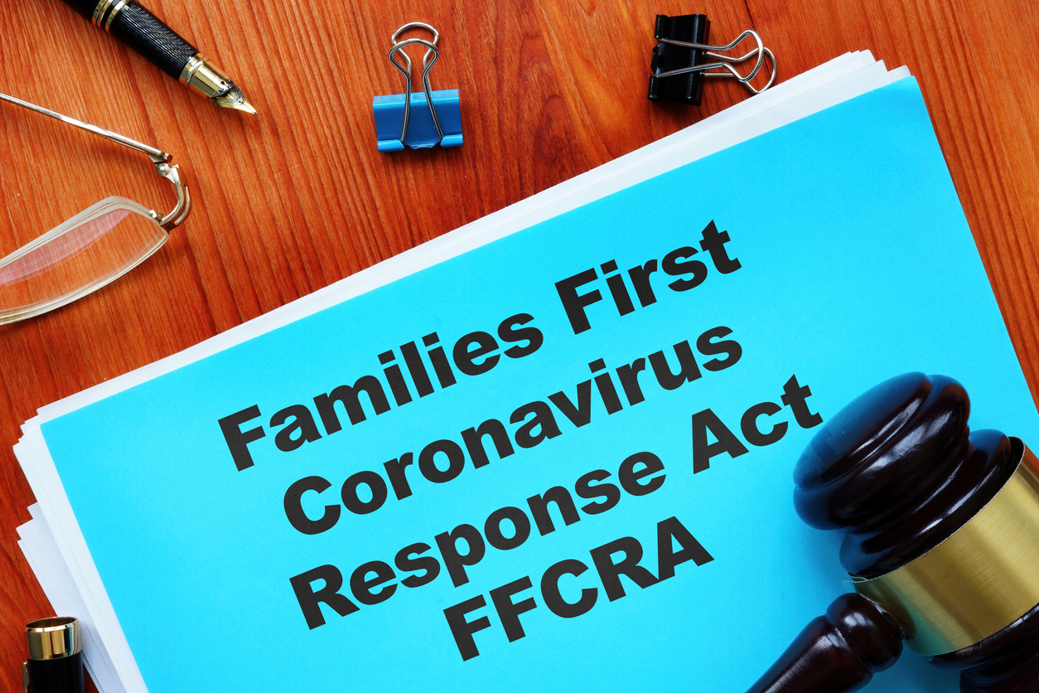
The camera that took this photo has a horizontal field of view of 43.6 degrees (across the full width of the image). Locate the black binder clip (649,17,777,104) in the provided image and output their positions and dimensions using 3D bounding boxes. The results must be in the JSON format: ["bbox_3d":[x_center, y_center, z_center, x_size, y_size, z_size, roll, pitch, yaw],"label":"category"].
[{"bbox_3d":[0.045,-0.064,0.287,0.030,0.021,0.019,5,92,-2],"label":"black binder clip"}]

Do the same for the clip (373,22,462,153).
[{"bbox_3d":[-0.023,-0.059,0.285,0.019,0.021,0.030,-4,93,-2],"label":"clip"}]

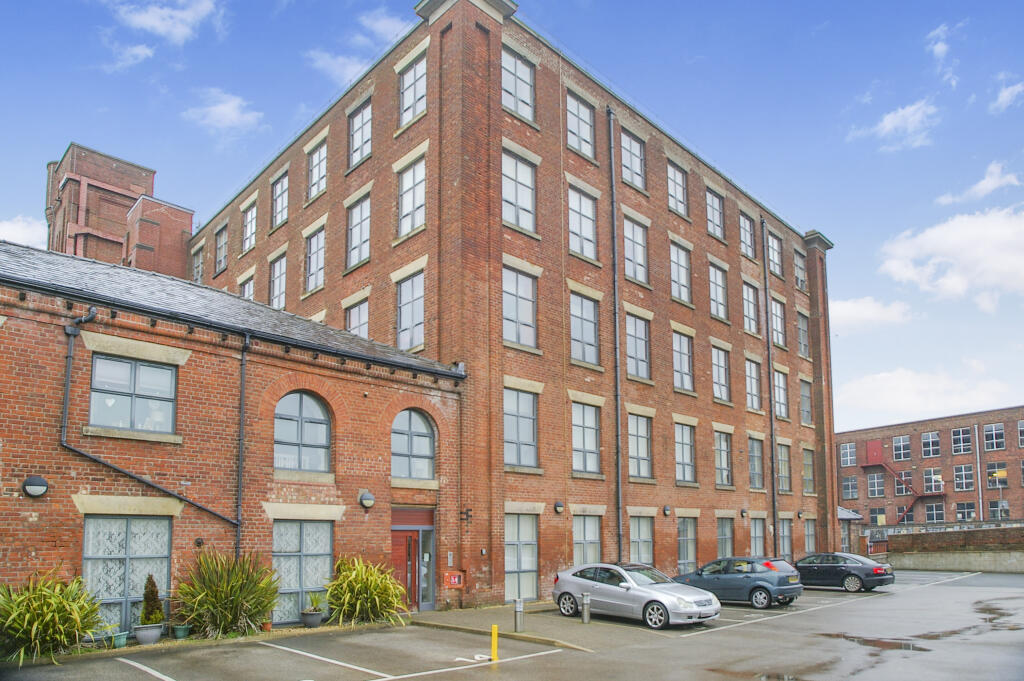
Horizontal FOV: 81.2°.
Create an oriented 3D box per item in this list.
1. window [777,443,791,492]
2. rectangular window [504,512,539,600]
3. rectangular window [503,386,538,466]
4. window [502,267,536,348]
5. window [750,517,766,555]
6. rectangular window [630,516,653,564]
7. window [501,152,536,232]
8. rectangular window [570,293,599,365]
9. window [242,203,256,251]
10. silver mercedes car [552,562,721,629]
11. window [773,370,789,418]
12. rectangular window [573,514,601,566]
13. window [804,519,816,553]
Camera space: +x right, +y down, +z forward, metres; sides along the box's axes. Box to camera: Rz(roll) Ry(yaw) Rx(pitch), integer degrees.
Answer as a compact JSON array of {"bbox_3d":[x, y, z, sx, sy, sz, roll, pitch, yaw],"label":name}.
[{"bbox_3d":[13.532,6.385,29.756,1.385,2.227,0.150,6,-9,-42],"label":"window"},{"bbox_3d":[0.253,6.422,17.685,1.348,2.472,0.150,6,-9,-42],"label":"rectangular window"},{"bbox_3d":[0.248,2.683,18.181,1.406,2.299,0.150,6,-9,-42],"label":"rectangular window"},{"bbox_3d":[0.259,-0.991,18.200,1.420,2.300,0.150,14,-19,-42],"label":"window"},{"bbox_3d":[11.170,9.395,27.208,1.284,2.424,0.150,6,-9,-42],"label":"window"},{"bbox_3d":[4.658,7.618,21.528,1.413,2.455,0.150,6,-9,-42],"label":"rectangular window"},{"bbox_3d":[0.210,-4.732,19.139,1.471,2.334,0.150,6,-9,-42],"label":"window"},{"bbox_3d":[2.480,-0.371,20.618,1.471,2.338,0.150,6,-9,-42],"label":"rectangular window"},{"bbox_3d":[-11.880,-5.113,27.182,1.345,2.051,0.150,-7,-9,41],"label":"window"},{"bbox_3d":[3.104,6.506,15.500,1.740,1.400,4.340,13,-19,-40],"label":"silver mercedes car"},{"bbox_3d":[13.683,2.742,30.300,1.420,2.280,0.150,14,-19,-42],"label":"window"},{"bbox_3d":[2.448,7.015,19.600,1.415,2.463,0.150,6,-9,-42],"label":"rectangular window"},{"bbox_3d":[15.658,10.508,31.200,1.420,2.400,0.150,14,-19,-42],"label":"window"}]

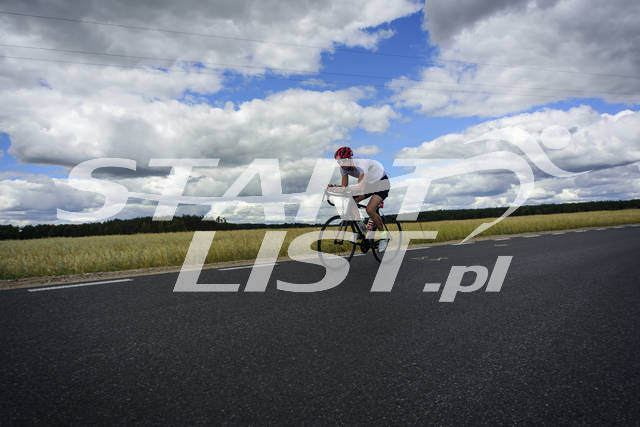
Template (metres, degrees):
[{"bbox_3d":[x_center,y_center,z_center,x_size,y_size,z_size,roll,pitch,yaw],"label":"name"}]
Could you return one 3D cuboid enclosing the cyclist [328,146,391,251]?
[{"bbox_3d":[0.551,-0.145,5.510,0.920,1.310,0.480,0,1,-44],"label":"cyclist"}]

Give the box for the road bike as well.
[{"bbox_3d":[0.580,0.214,5.569,1.650,0.980,0.440,0,1,-44],"label":"road bike"}]

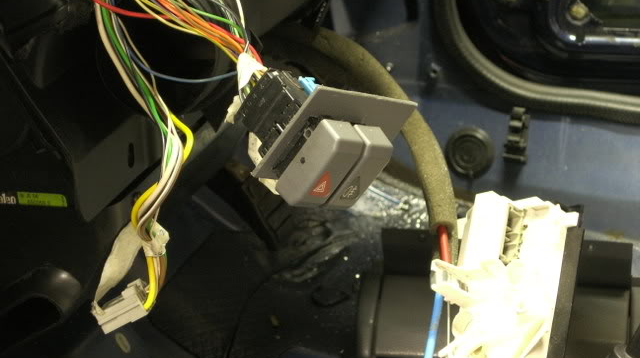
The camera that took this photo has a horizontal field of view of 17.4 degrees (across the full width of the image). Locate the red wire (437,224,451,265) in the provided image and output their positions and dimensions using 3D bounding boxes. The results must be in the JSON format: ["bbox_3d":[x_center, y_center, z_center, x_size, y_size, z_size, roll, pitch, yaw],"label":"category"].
[{"bbox_3d":[0.059,0.031,1.000,0.005,0.020,0.005,-8,-9,0],"label":"red wire"}]

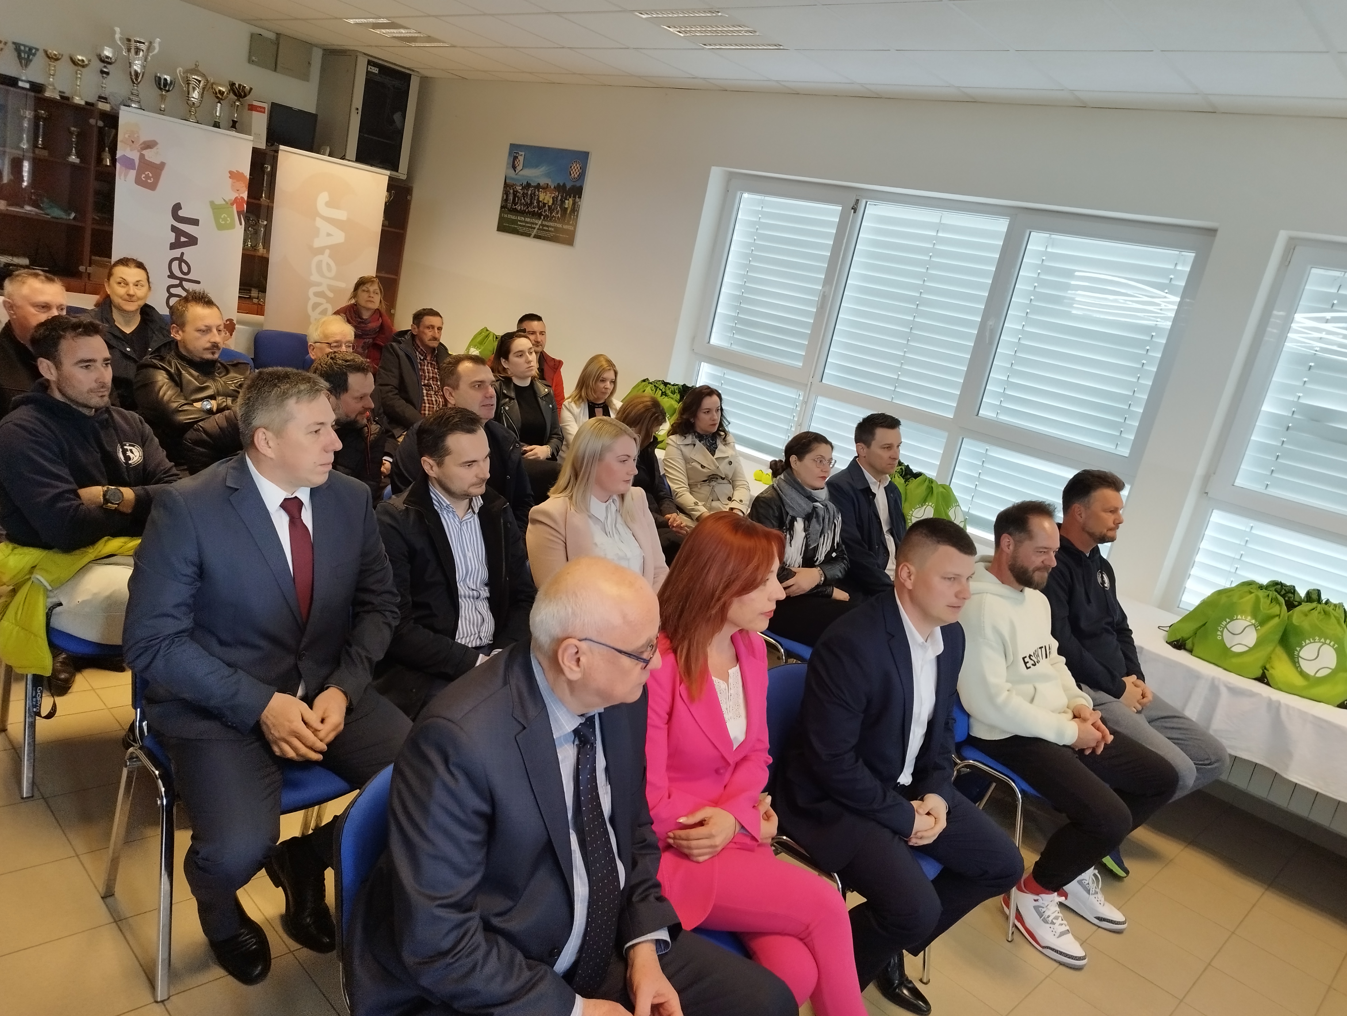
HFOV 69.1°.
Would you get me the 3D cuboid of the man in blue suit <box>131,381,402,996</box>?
[{"bbox_3d":[-0.865,0.389,2.277,0.680,1.370,0.620,22,17,36],"label":"man in blue suit"}]

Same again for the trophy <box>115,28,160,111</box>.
[{"bbox_3d":[-3.775,-3.044,6.892,0.180,0.555,0.290,24,18,40],"label":"trophy"}]

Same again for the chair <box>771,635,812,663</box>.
[{"bbox_3d":[0.403,0.526,3.912,0.570,0.850,0.530,24,18,40],"label":"chair"}]

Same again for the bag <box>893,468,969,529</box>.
[{"bbox_3d":[1.255,-0.003,4.692,0.390,0.350,0.240,21,16,32],"label":"bag"}]

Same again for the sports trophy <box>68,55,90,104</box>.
[{"bbox_3d":[-4.260,-3.076,7.025,0.135,0.335,0.135,24,18,40],"label":"sports trophy"}]

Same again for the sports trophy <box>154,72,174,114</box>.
[{"bbox_3d":[-3.709,-2.986,7.132,0.150,0.345,0.150,24,18,40],"label":"sports trophy"}]

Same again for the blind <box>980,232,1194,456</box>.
[{"bbox_3d":[2.132,-0.884,5.158,0.860,1.030,0.070,24,18,40],"label":"blind"}]

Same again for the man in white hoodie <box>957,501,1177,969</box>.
[{"bbox_3d":[1.256,0.691,3.247,0.830,1.310,0.550,24,18,40],"label":"man in white hoodie"}]

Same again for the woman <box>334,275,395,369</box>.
[{"bbox_3d":[-2.006,-0.845,6.429,0.520,1.280,0.680,-1,18,-41],"label":"woman"}]

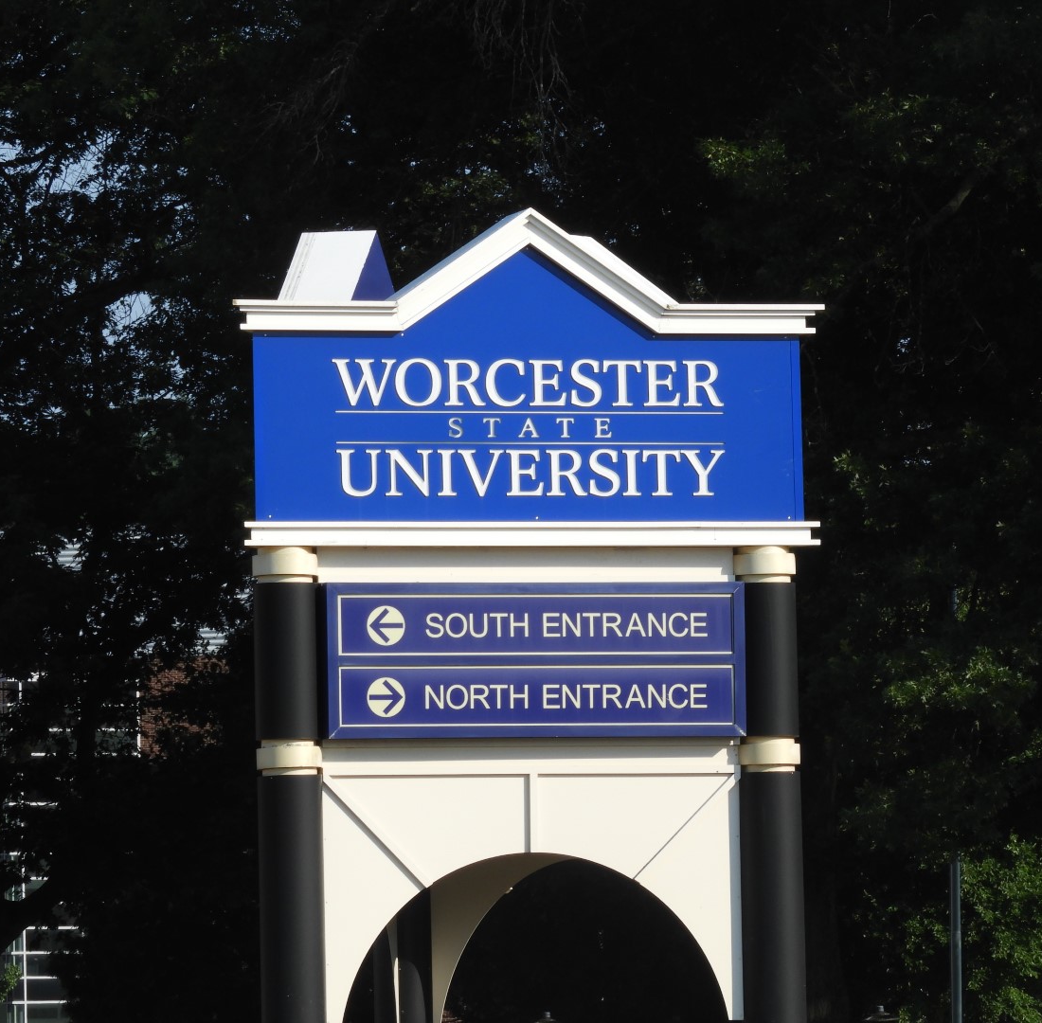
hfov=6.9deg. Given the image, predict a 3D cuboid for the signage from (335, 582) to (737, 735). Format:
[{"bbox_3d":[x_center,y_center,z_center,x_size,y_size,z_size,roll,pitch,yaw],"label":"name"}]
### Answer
[{"bbox_3d":[0.053,0.614,35.694,1.785,0.636,0.120,0,-4,-16],"label":"signage"}]

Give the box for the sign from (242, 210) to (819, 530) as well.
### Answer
[{"bbox_3d":[-0.001,-0.569,35.941,2.494,1.314,0.350,0,-4,-17],"label":"sign"}]

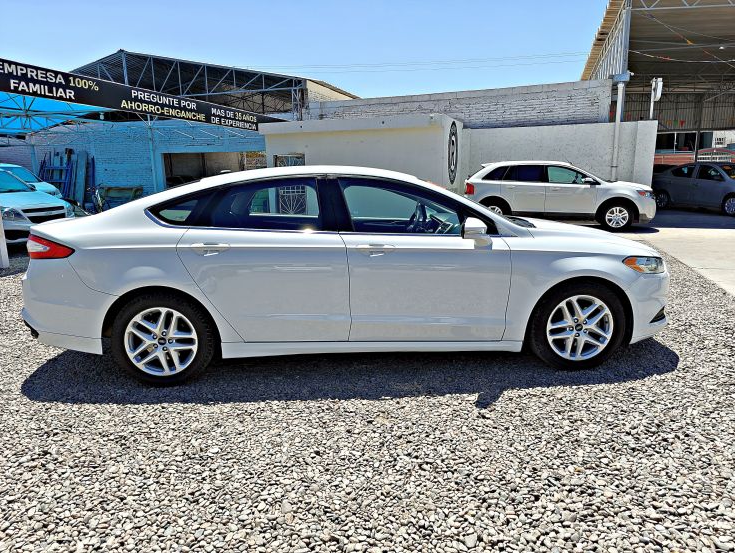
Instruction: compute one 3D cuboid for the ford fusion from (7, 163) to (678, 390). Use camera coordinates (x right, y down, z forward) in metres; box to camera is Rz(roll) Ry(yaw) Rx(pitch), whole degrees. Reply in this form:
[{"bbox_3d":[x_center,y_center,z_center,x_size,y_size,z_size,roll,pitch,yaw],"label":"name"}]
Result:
[{"bbox_3d":[-0.040,-0.171,4.108,4.870,1.475,1.880,-1,11,-4],"label":"ford fusion"}]

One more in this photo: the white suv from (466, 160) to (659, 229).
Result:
[{"bbox_3d":[4.747,-2.084,12.672,4.680,1.700,1.950,2,11,14],"label":"white suv"}]

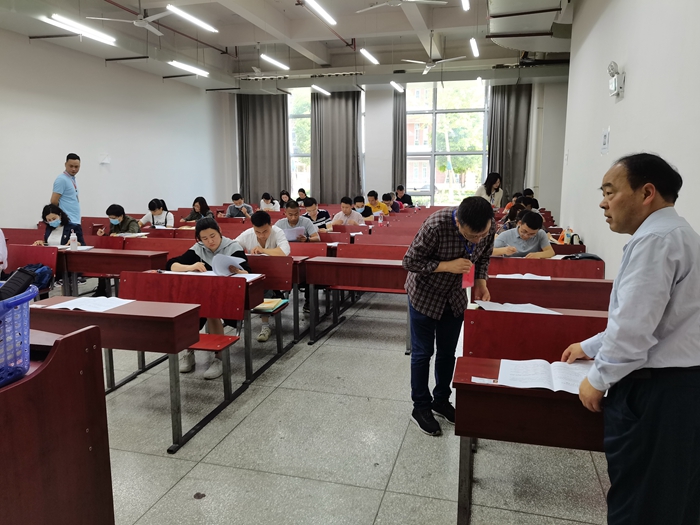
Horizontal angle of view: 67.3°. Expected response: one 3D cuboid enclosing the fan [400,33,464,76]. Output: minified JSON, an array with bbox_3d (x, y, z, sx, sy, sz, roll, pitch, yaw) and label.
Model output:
[{"bbox_3d":[1.415,-3.670,9.092,1.220,0.620,1.220,2,10,15],"label":"fan"}]

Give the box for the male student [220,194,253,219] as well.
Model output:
[{"bbox_3d":[-2.067,-0.661,9.725,0.550,1.180,0.660,2,10,15],"label":"male student"}]

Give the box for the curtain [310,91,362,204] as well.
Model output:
[{"bbox_3d":[-0.360,-2.661,14.086,1.405,3.641,0.180,3,10,15],"label":"curtain"}]

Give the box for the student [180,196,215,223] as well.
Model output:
[{"bbox_3d":[-2.496,-0.506,8.845,0.560,1.160,0.660,3,10,20],"label":"student"}]

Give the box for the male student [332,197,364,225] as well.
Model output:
[{"bbox_3d":[-0.028,-0.381,7.830,0.510,1.175,0.700,2,10,13],"label":"male student"}]

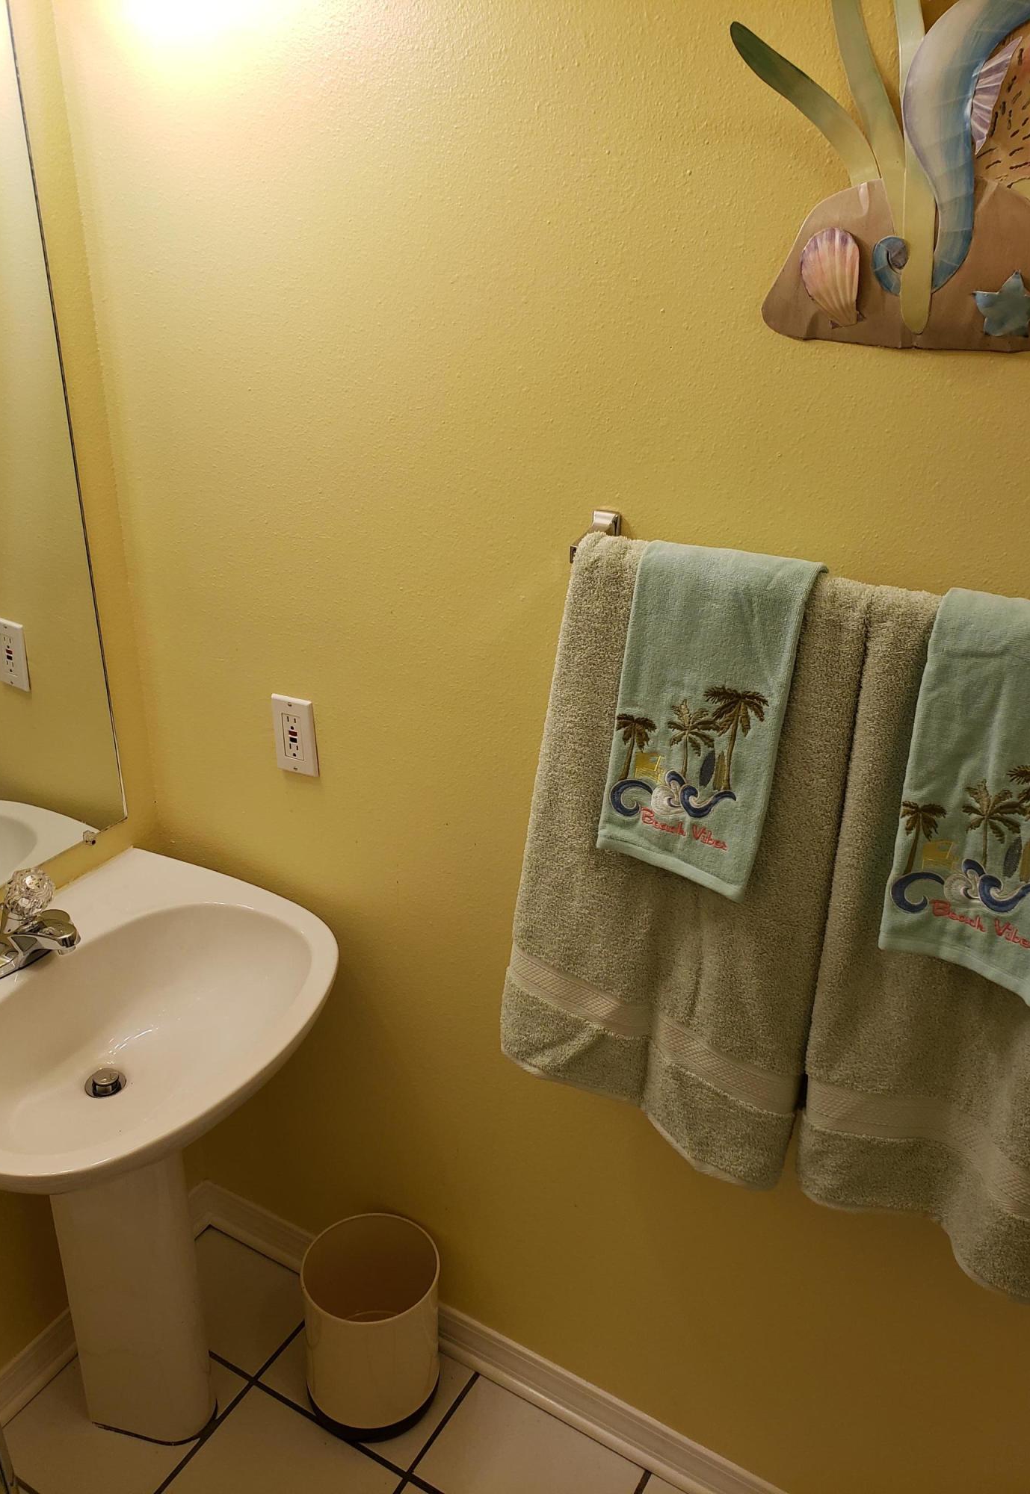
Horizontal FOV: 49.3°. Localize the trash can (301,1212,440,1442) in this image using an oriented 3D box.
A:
[{"bbox_3d":[-0.229,0.934,1.809,0.210,0.266,0.210,1,25,0],"label":"trash can"}]

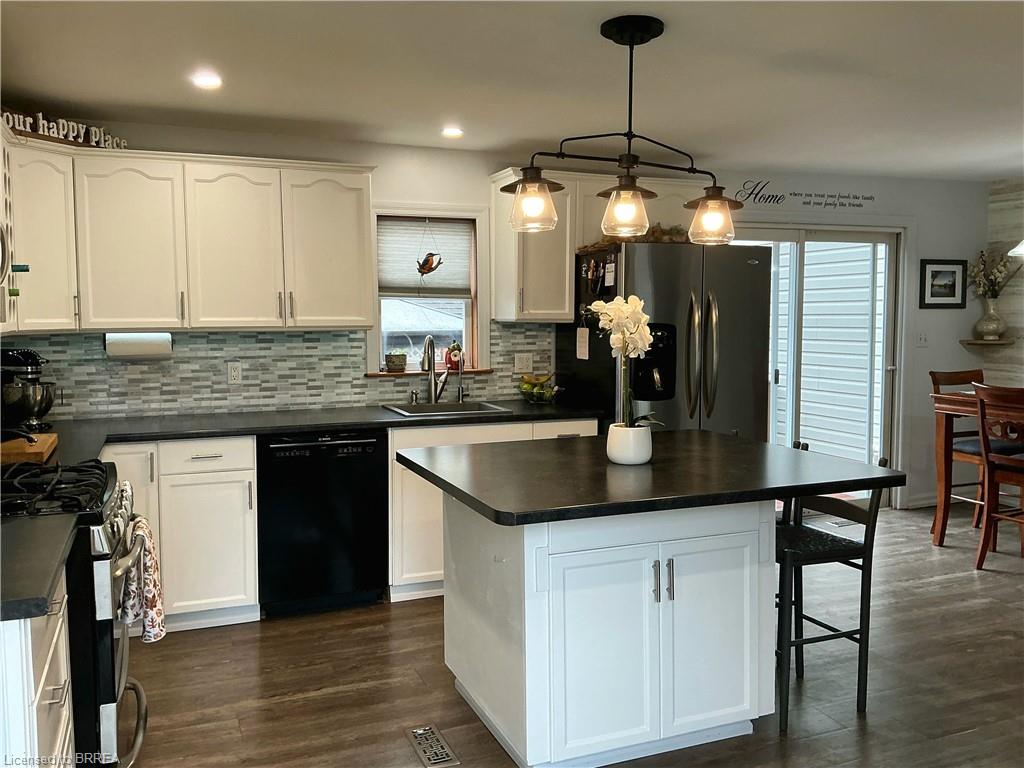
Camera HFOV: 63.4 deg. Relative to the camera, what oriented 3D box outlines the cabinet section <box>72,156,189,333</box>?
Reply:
[{"bbox_3d":[-1.786,-0.643,3.916,0.454,0.753,0.330,-2,5,-22],"label":"cabinet section"}]

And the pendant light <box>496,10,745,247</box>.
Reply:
[{"bbox_3d":[0.392,-0.824,2.751,0.910,0.700,0.225,-2,5,-22],"label":"pendant light"}]

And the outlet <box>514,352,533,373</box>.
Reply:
[{"bbox_3d":[0.076,-0.123,4.844,0.114,0.116,0.012,-2,5,-22],"label":"outlet"}]

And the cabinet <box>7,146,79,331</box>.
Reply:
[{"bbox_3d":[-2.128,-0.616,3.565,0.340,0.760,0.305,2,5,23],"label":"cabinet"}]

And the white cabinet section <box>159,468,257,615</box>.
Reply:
[{"bbox_3d":[-1.451,0.679,3.952,0.402,0.628,0.580,-2,5,-22],"label":"white cabinet section"}]

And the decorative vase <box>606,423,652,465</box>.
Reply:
[{"bbox_3d":[0.403,0.205,2.836,0.154,0.126,0.154,0,5,0],"label":"decorative vase"}]

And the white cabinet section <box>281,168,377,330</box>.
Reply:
[{"bbox_3d":[-0.968,-0.672,4.250,0.435,0.753,0.330,-2,5,-22],"label":"white cabinet section"}]

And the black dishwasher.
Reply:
[{"bbox_3d":[-0.975,0.635,4.142,0.600,0.860,0.600,-2,5,-22],"label":"black dishwasher"}]

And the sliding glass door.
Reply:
[{"bbox_3d":[1.939,-0.069,5.634,1.717,2.010,0.121,-2,5,-21],"label":"sliding glass door"}]

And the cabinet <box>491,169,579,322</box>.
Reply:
[{"bbox_3d":[0.122,-0.753,4.637,0.375,0.810,0.350,-2,5,-22],"label":"cabinet"}]

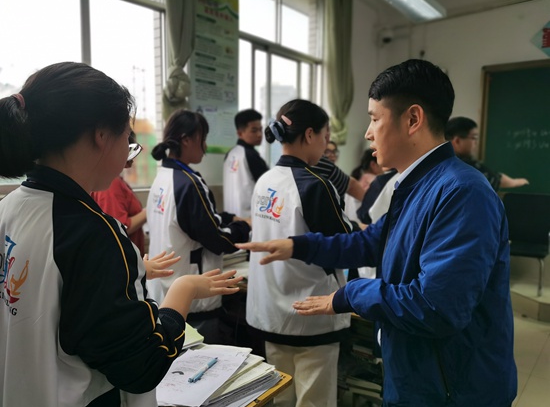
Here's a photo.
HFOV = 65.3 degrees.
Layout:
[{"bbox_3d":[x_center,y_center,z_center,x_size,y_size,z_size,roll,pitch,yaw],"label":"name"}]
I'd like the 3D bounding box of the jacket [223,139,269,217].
[{"bbox_3d":[-0.156,-0.080,2.852,0.380,0.680,0.500,-4,9,-34],"label":"jacket"}]

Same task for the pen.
[{"bbox_3d":[-0.198,0.464,1.200,0.016,0.013,0.145,4,8,25],"label":"pen"}]

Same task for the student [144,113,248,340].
[{"bbox_3d":[-0.311,0.401,1.925,0.500,1.600,0.480,-5,9,-38],"label":"student"}]

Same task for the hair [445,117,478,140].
[{"bbox_3d":[1.167,-0.469,2.700,0.195,0.145,0.165,5,8,25],"label":"hair"}]

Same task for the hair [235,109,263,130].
[{"bbox_3d":[-0.172,-0.541,2.780,0.185,0.140,0.155,6,9,31],"label":"hair"}]

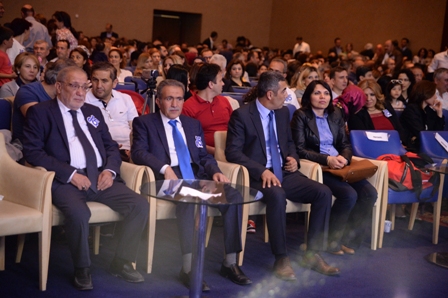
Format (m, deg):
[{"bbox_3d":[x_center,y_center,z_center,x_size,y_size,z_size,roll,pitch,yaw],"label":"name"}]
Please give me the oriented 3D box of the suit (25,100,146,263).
[{"bbox_3d":[-0.906,0.203,5.485,0.680,1.030,0.640,-1,9,-32],"label":"suit"}]

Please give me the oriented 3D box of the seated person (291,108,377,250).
[{"bbox_3d":[0.811,0.140,6.639,0.580,1.190,0.640,-1,9,-34],"label":"seated person"}]

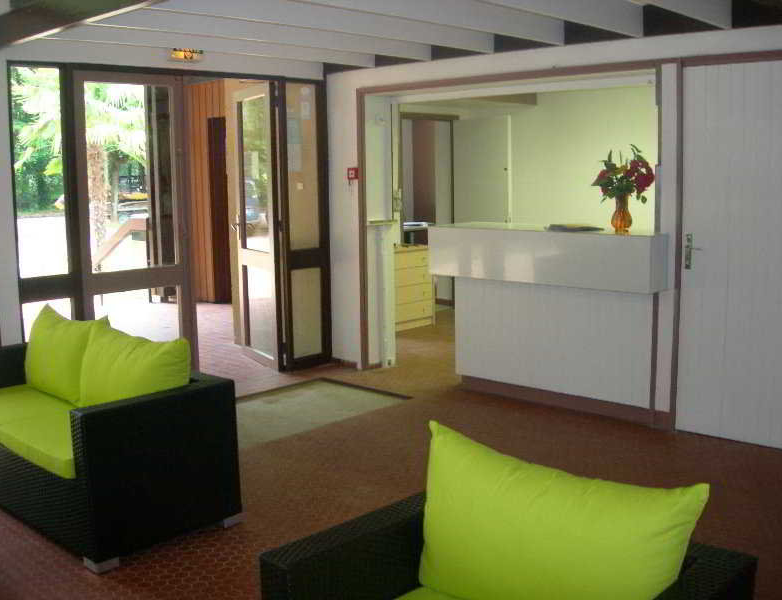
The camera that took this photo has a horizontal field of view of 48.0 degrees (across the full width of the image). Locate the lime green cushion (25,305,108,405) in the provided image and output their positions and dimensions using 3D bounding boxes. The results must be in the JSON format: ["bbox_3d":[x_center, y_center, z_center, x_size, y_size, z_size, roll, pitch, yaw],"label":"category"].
[{"bbox_3d":[-1.643,0.265,4.407,0.670,0.430,0.200,7,0,43],"label":"lime green cushion"}]

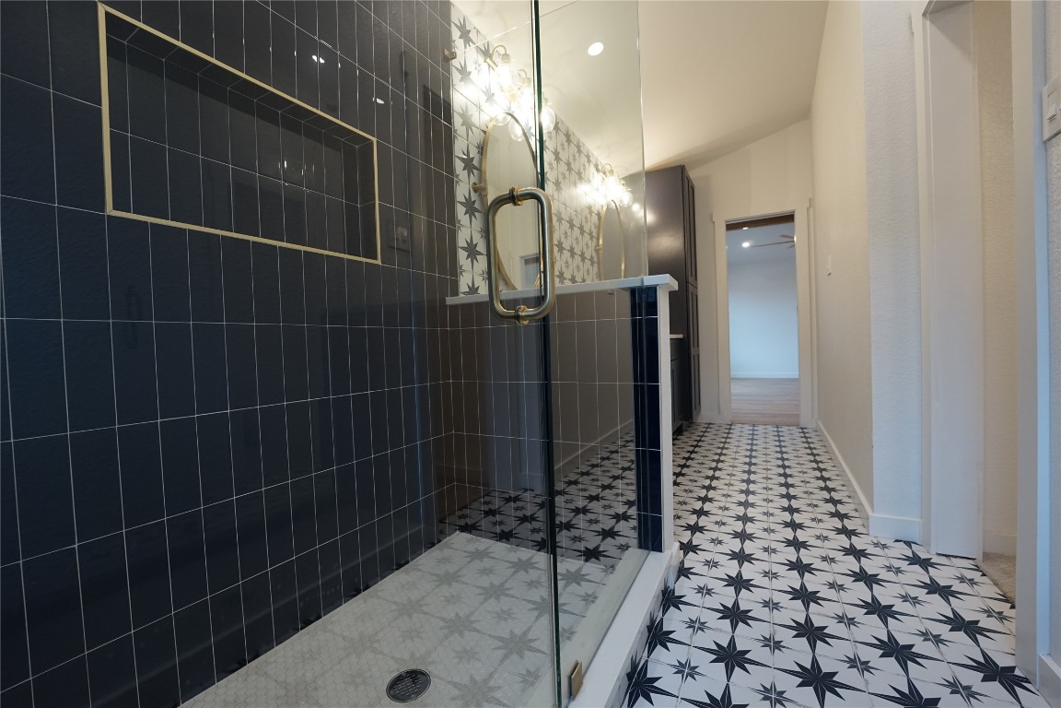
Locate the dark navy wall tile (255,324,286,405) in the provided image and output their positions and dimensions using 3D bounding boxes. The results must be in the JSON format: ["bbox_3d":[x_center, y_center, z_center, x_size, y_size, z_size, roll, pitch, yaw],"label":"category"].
[{"bbox_3d":[-0.756,0.032,1.205,0.010,0.232,0.075,-2,1,30],"label":"dark navy wall tile"}]

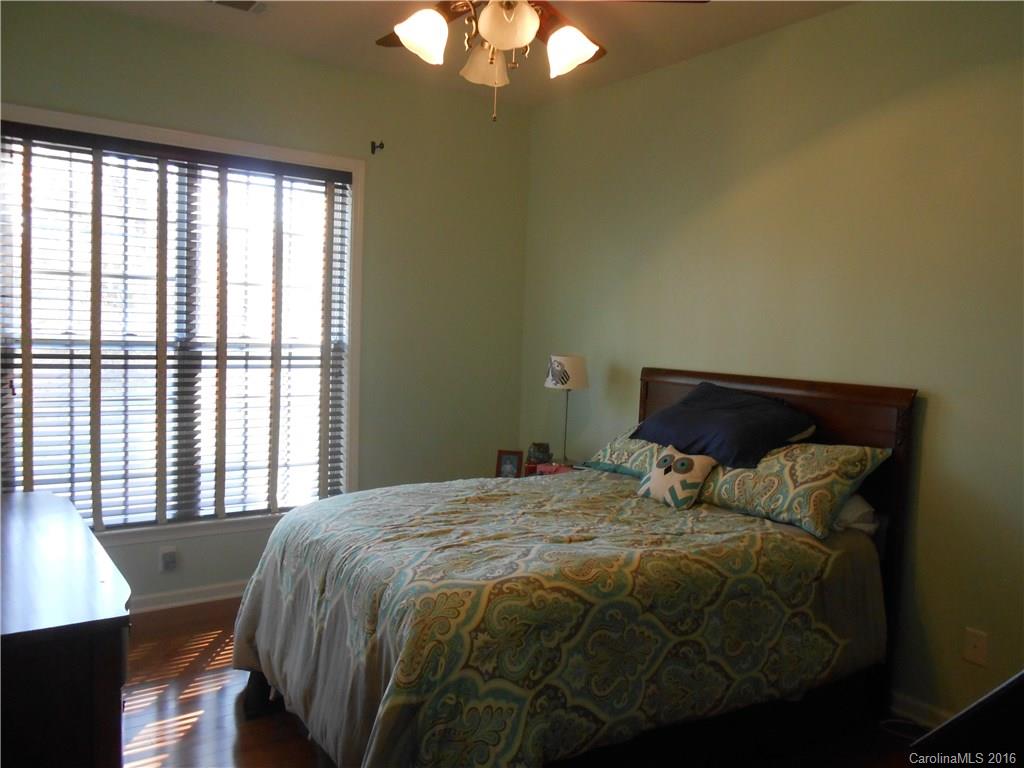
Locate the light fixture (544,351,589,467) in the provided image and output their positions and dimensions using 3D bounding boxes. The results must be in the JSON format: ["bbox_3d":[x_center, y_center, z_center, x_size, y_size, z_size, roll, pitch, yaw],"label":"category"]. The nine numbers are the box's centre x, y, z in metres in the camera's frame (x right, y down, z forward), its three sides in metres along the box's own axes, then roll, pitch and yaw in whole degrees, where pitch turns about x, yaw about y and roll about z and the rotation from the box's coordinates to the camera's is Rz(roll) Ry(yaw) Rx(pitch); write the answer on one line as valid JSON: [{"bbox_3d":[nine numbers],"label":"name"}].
[{"bbox_3d":[0.292,0.137,4.148,0.240,0.581,0.240,2,5,0],"label":"light fixture"}]

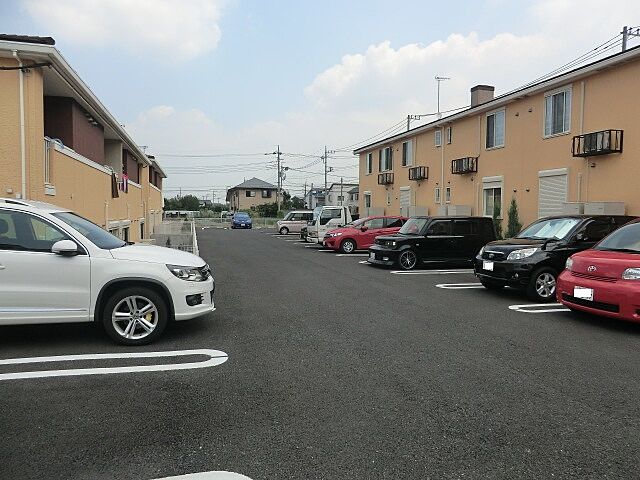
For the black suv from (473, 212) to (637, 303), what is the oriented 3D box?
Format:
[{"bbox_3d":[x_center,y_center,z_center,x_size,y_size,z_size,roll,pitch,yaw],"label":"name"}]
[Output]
[{"bbox_3d":[5.492,0.318,9.921,3.960,1.690,1.695,0,4,-16],"label":"black suv"}]

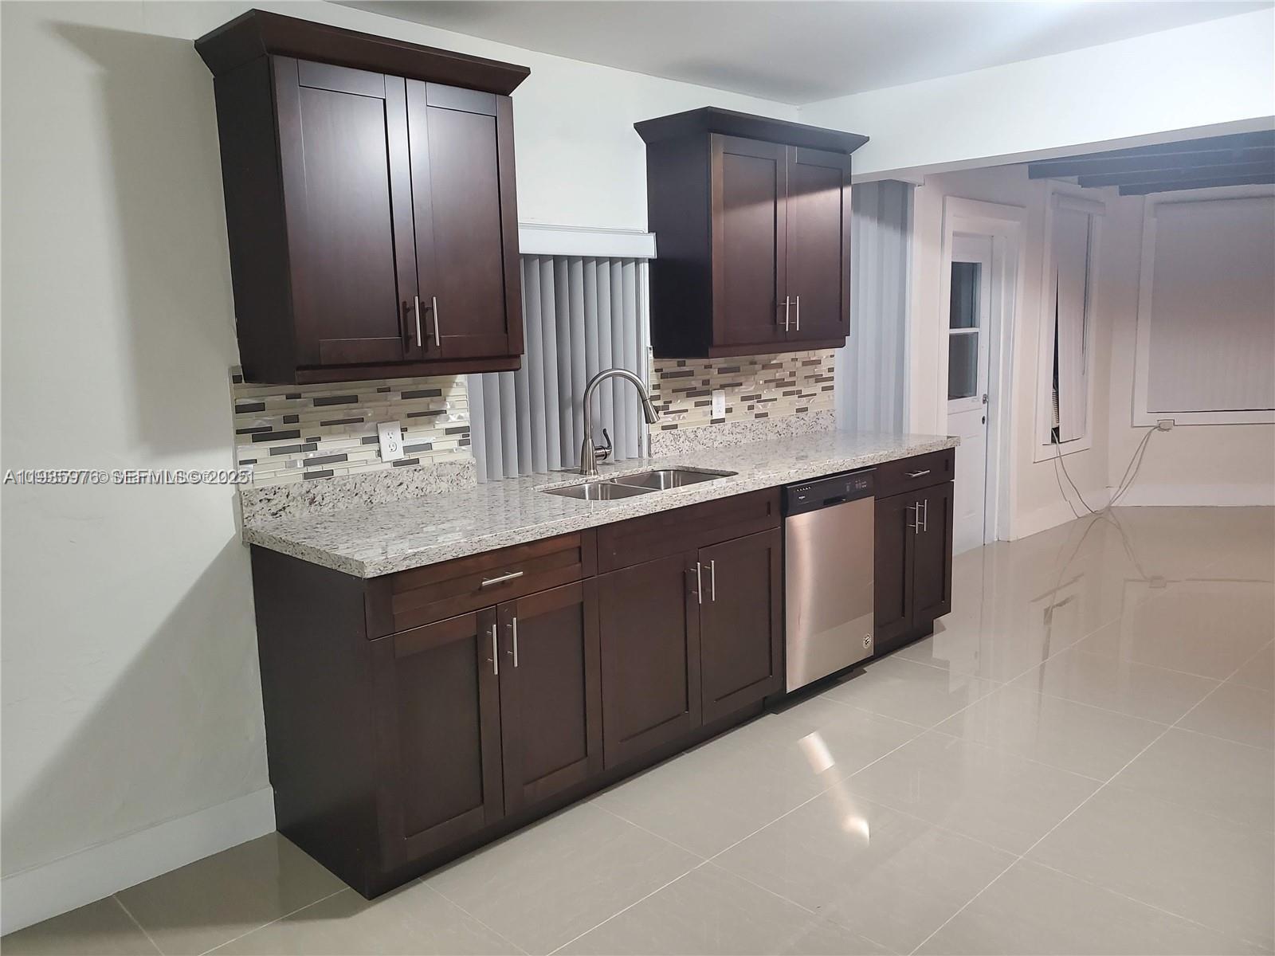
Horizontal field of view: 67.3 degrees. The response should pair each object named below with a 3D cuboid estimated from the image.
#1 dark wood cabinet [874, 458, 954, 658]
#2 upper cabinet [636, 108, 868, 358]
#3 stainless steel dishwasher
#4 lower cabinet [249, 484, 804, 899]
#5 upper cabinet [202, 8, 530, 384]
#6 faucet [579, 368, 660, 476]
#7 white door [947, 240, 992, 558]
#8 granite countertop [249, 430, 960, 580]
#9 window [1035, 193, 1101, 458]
[{"bbox_3d":[0.976,0.300,4.315,0.646,0.874,0.630,-10,12,-44],"label":"dark wood cabinet"},{"bbox_3d":[0.492,-0.945,3.876,1.011,0.871,0.365,-10,12,-44],"label":"upper cabinet"},{"bbox_3d":[0.544,0.365,3.870,0.601,0.810,0.605,-10,12,-44],"label":"stainless steel dishwasher"},{"bbox_3d":[-0.271,0.527,3.107,1.639,0.874,0.630,-10,12,-44],"label":"lower cabinet"},{"bbox_3d":[-0.711,-0.732,2.714,0.830,0.881,0.360,-10,12,-44],"label":"upper cabinet"},{"bbox_3d":[-0.058,-0.203,3.438,0.290,0.375,0.130,3,10,27],"label":"faucet"},{"bbox_3d":[1.940,-0.489,5.734,0.652,1.940,0.050,-10,12,-44],"label":"white door"},{"bbox_3d":[0.156,0.000,3.439,2.870,0.045,0.670,-10,12,-44],"label":"granite countertop"},{"bbox_3d":[2.896,-1.036,6.482,0.960,1.730,0.090,-10,12,-44],"label":"window"}]

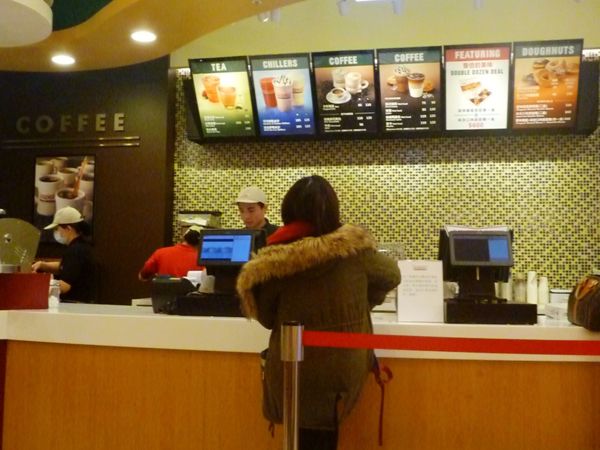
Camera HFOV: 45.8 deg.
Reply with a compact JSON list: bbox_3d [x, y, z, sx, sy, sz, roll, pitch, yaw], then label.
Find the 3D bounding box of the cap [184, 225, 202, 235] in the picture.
[{"bbox_3d":[-0.675,0.055,4.700,0.180,0.130,0.260,4,-24,9],"label":"cap"}]

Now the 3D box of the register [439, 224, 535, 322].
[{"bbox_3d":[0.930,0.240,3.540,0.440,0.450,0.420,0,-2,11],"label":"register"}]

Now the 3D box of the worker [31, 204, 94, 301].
[{"bbox_3d":[-1.570,0.655,4.700,0.460,1.560,0.480,1,-2,-15],"label":"worker"}]

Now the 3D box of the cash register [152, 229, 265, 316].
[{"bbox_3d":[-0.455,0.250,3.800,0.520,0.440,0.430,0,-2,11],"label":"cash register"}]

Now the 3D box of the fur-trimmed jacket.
[{"bbox_3d":[0.070,0.425,3.060,0.660,0.840,0.440,0,-2,-7],"label":"fur-trimmed jacket"}]

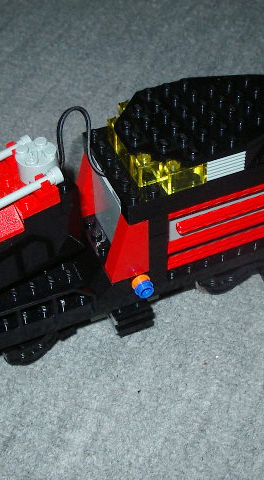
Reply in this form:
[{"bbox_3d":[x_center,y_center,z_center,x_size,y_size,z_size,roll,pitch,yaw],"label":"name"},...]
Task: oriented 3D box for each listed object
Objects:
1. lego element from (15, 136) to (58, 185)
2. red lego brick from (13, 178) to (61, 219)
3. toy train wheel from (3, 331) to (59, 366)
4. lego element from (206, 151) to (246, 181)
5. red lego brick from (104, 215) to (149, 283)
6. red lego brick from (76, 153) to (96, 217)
[{"bbox_3d":[-0.037,-0.030,0.272,0.016,0.011,0.016,-2,46,2],"label":"lego element"},{"bbox_3d":[-0.036,-0.017,0.264,0.016,0.011,0.008,-26,51,-21],"label":"red lego brick"},{"bbox_3d":[-0.044,0.045,0.297,0.025,0.017,0.009,-26,51,-21],"label":"toy train wheel"},{"bbox_3d":[0.034,-0.030,0.263,0.016,0.010,0.008,-18,48,-14],"label":"lego element"},{"bbox_3d":[-0.002,0.002,0.276,0.016,0.029,0.008,-18,48,-15],"label":"red lego brick"},{"bbox_3d":[-0.018,-0.024,0.302,0.016,0.029,0.008,-18,48,-15],"label":"red lego brick"}]

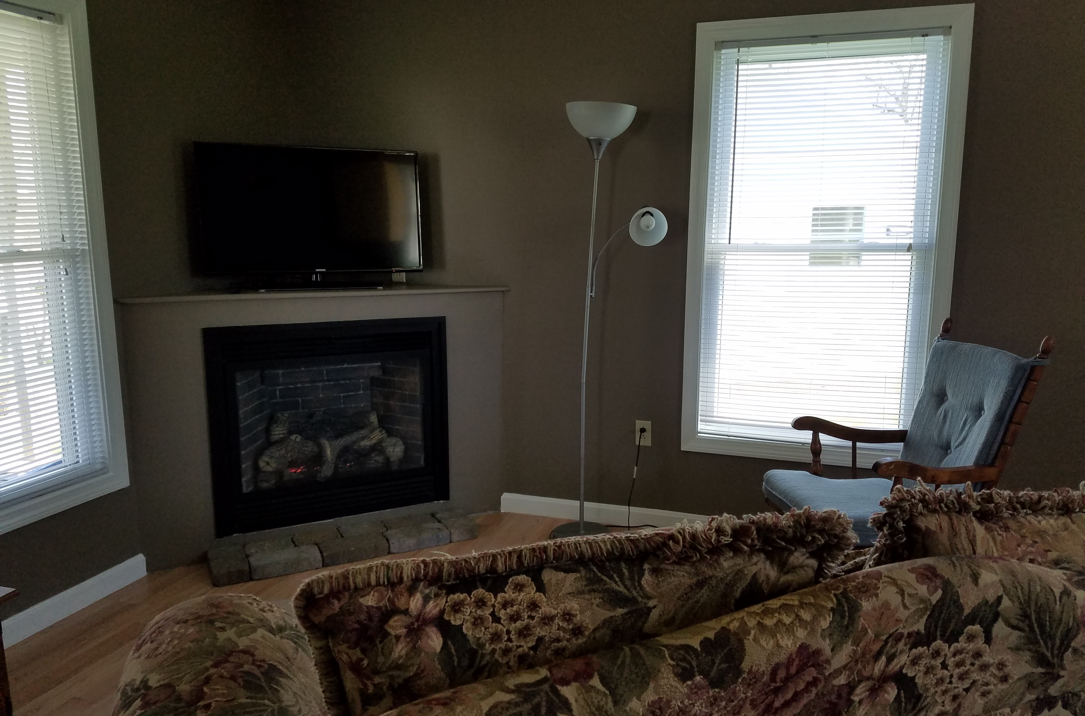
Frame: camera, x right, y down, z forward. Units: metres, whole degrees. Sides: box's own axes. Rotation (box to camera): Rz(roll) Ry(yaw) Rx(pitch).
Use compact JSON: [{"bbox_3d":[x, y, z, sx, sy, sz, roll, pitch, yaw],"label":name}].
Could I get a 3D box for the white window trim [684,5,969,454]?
[{"bbox_3d":[1.098,-0.442,3.296,1.005,1.790,0.060,4,10,18],"label":"white window trim"}]

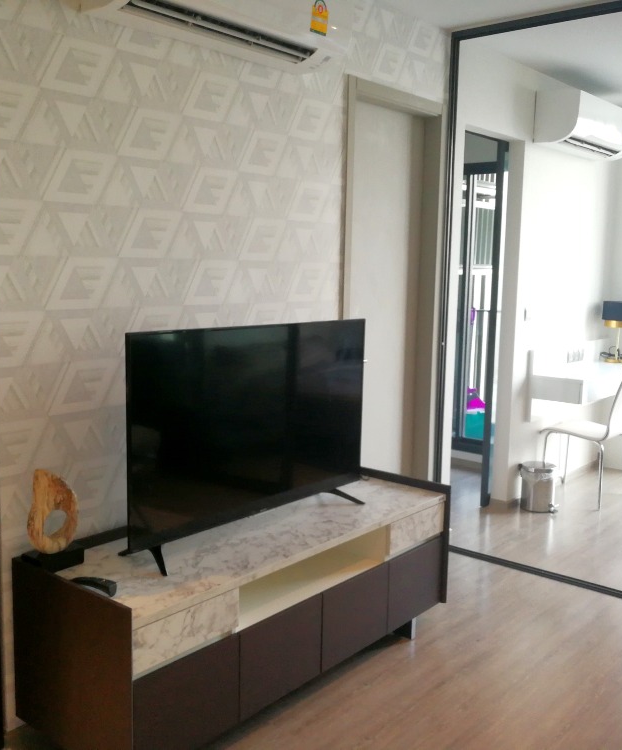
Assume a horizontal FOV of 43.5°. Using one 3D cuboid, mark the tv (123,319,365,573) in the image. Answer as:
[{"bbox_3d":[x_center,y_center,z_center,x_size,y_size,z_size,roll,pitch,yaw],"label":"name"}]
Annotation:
[{"bbox_3d":[-0.160,0.160,2.343,0.203,0.618,0.985,7,9,40],"label":"tv"}]

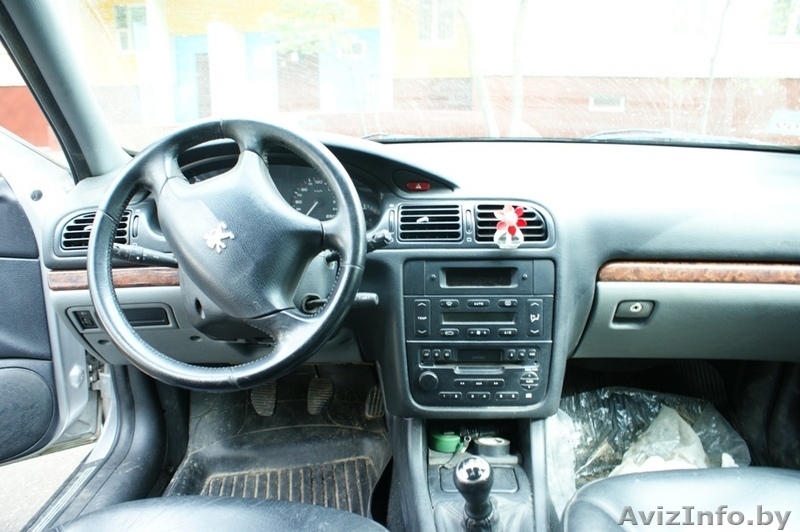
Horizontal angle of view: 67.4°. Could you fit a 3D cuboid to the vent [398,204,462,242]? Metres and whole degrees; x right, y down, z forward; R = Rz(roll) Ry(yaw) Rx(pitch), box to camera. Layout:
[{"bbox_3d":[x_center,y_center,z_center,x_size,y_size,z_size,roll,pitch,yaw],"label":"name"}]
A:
[{"bbox_3d":[0.049,-0.068,0.955,0.099,0.058,0.030,-1,4,0],"label":"vent"}]

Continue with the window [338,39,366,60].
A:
[{"bbox_3d":[-1.585,-7.223,20.000,0.920,0.700,0.120,-1,14,-3],"label":"window"}]

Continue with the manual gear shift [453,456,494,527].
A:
[{"bbox_3d":[0.088,0.271,0.720,0.050,0.090,0.050,-1,22,0],"label":"manual gear shift"}]

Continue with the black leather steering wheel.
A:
[{"bbox_3d":[-0.237,-0.018,0.837,0.377,0.377,0.095,0,-11,0],"label":"black leather steering wheel"}]

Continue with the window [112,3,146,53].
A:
[{"bbox_3d":[-8.811,-7.765,19.600,1.150,1.500,0.120,-1,14,-3],"label":"window"}]

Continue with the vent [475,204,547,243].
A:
[{"bbox_3d":[0.176,-0.068,0.955,0.112,0.058,0.030,-1,4,0],"label":"vent"}]

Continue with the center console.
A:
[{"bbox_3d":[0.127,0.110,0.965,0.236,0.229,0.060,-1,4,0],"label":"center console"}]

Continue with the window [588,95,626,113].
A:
[{"bbox_3d":[7.026,-5.503,20.300,1.280,0.600,0.120,-1,14,-3],"label":"window"}]

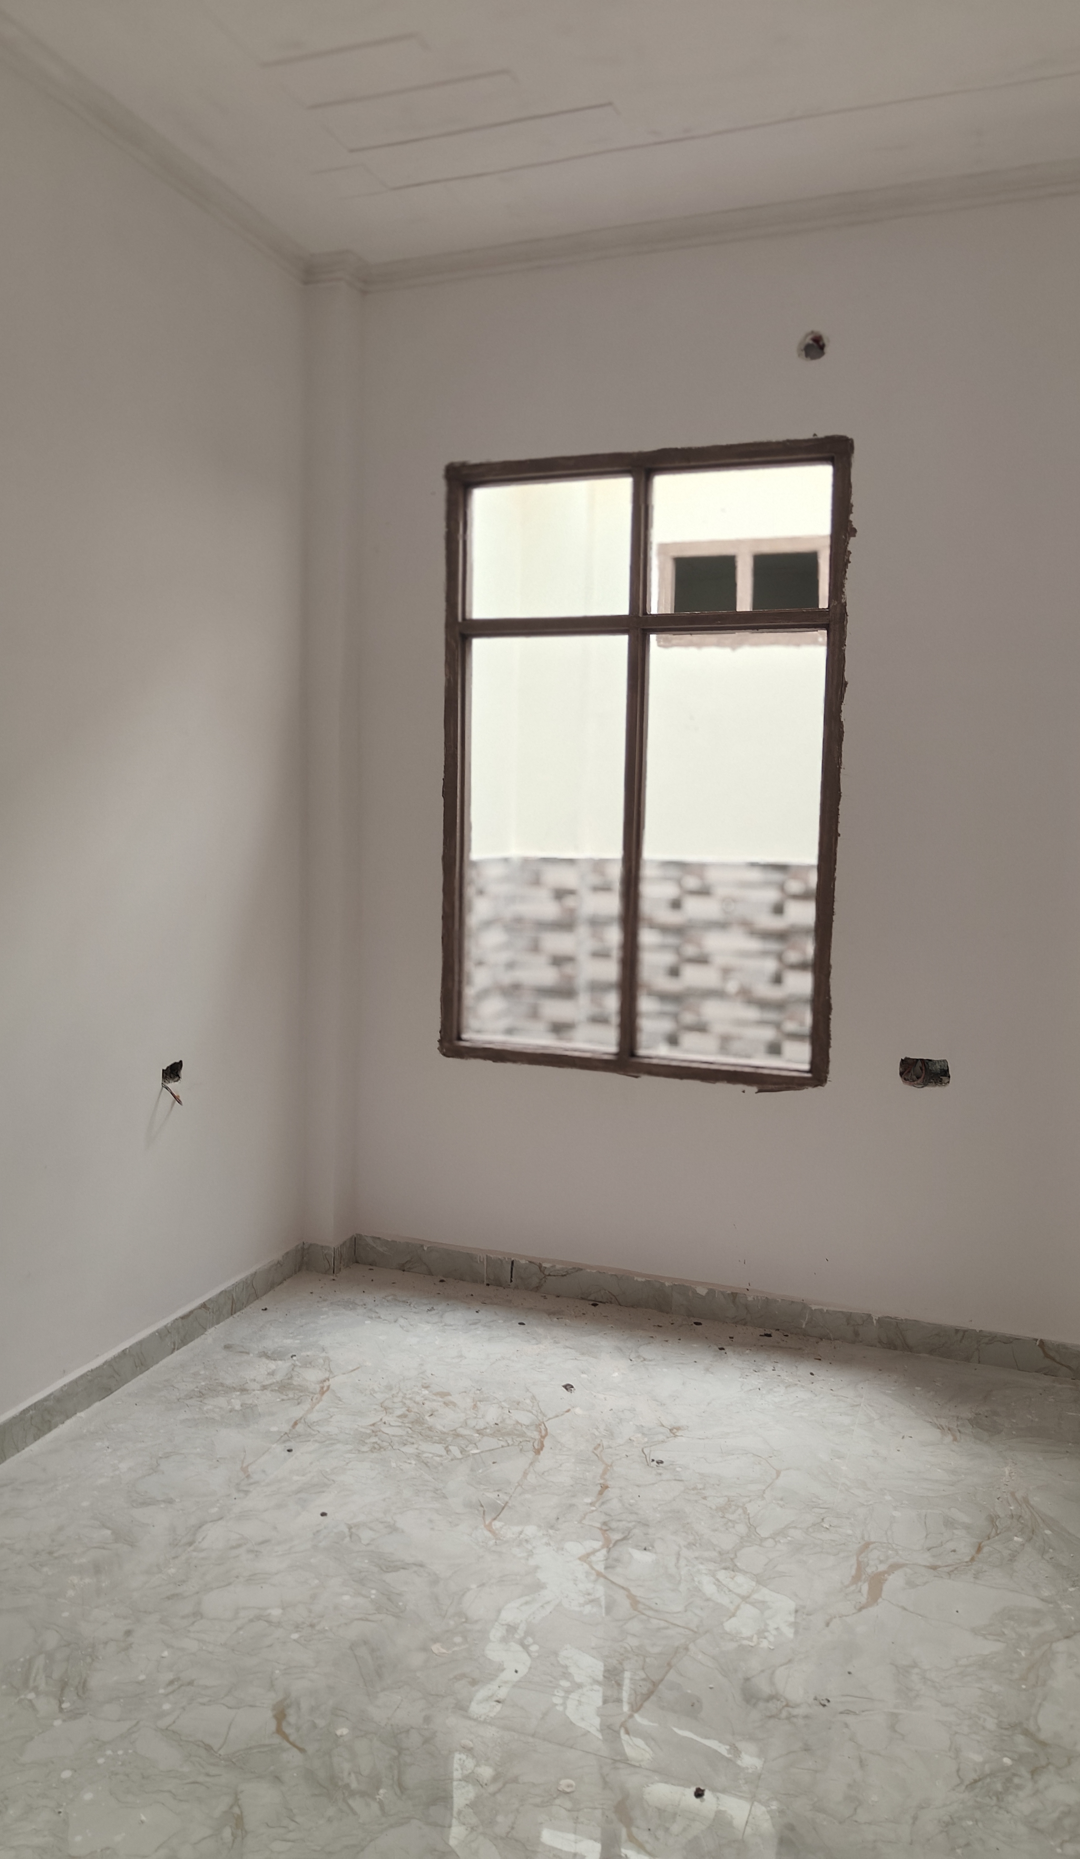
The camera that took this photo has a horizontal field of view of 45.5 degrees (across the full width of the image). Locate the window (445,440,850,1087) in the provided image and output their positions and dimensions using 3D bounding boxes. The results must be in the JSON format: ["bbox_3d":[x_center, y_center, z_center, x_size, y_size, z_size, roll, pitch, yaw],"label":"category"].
[{"bbox_3d":[0.278,-0.481,3.820,1.198,1.788,0.080,3,6,20],"label":"window"}]

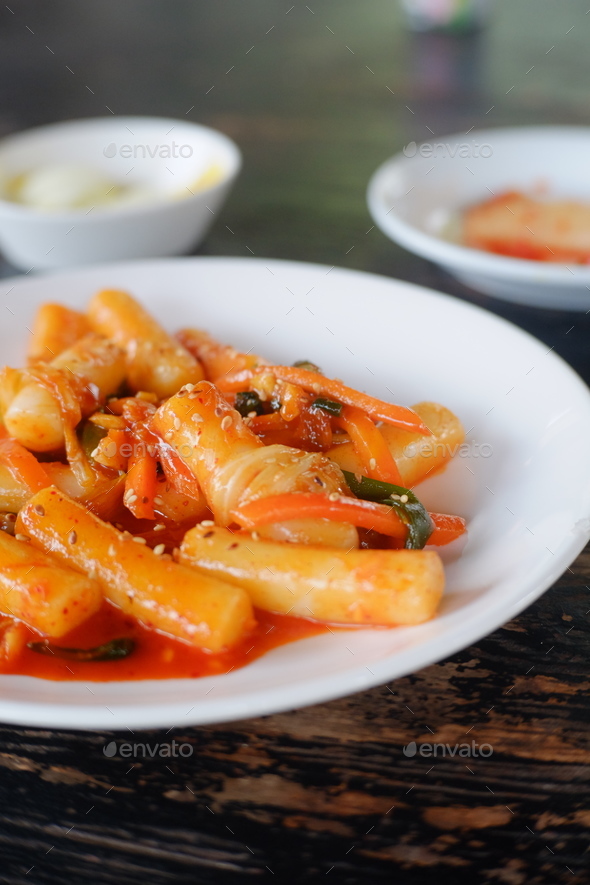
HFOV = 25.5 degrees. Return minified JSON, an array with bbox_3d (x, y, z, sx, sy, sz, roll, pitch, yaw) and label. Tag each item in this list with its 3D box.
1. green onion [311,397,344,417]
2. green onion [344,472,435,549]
[{"bbox_3d":[0.009,-0.010,0.359,0.008,0.003,0.004,17,32,4],"label":"green onion"},{"bbox_3d":[0.026,0.020,0.375,0.027,0.016,0.017,6,30,10],"label":"green onion"}]

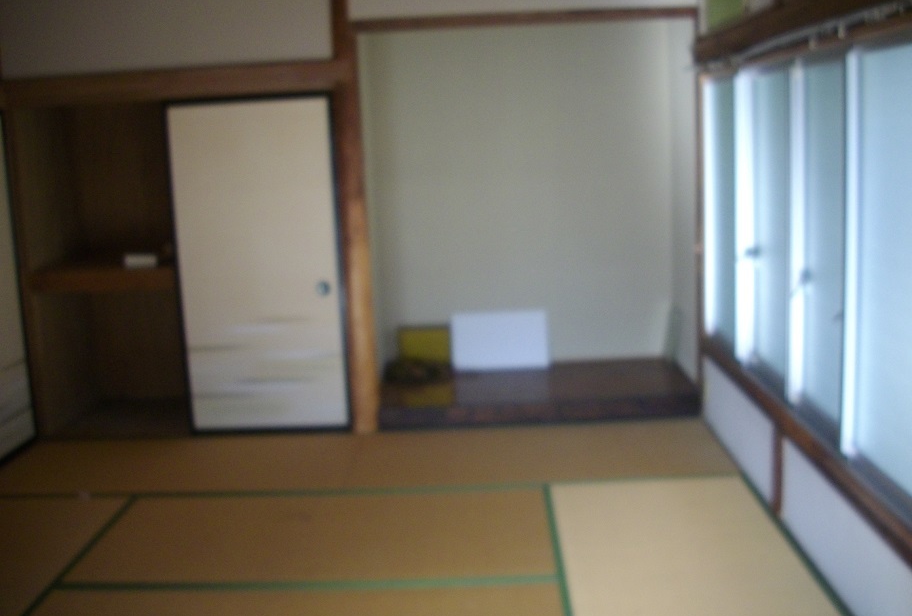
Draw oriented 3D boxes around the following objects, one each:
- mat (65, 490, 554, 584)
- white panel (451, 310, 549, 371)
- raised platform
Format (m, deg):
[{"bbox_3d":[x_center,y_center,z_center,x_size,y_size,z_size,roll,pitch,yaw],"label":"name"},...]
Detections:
[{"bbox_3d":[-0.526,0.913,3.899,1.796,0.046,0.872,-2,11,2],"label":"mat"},{"bbox_3d":[0.259,0.189,5.810,0.566,0.337,0.030,-2,0,2],"label":"white panel"},{"bbox_3d":[0.447,0.476,5.508,1.668,0.135,0.837,-2,11,2],"label":"raised platform"}]

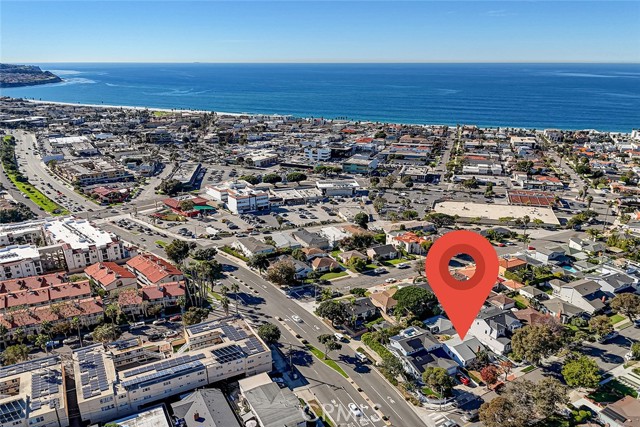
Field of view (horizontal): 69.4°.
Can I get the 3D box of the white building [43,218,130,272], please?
[{"bbox_3d":[-120.960,13.620,235.950,24.500,10.700,47.500,-14,23,-37],"label":"white building"}]

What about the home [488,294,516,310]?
[{"bbox_3d":[70.130,32.810,177.900,6.500,3.800,8.000,-9,20,-25],"label":"home"}]

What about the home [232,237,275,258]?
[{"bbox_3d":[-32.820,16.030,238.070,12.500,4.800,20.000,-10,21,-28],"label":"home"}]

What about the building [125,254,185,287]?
[{"bbox_3d":[-68.400,24.390,192.160,11.900,8.800,27.500,-16,24,-40],"label":"building"}]

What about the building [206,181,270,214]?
[{"bbox_3d":[-53.100,-10.900,293.900,23.000,10.600,37.000,-13,22,-34],"label":"building"}]

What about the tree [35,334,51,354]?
[{"bbox_3d":[-86.330,41.160,144.260,4.500,7.100,4.500,-9,21,-26],"label":"tree"}]

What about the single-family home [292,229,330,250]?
[{"bbox_3d":[-5.188,12.804,239.386,10.800,5.000,20.000,-10,21,-26],"label":"single-family home"}]

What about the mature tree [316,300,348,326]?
[{"bbox_3d":[4.720,34.980,160.220,11.300,8.800,11.000,0,18,0],"label":"mature tree"}]

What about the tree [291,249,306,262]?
[{"bbox_3d":[-10.087,20.000,215.937,6.800,6.100,6.500,0,18,0],"label":"tree"}]

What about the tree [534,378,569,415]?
[{"bbox_3d":[57.300,45.600,114.700,7.800,8.600,7.800,0,18,0],"label":"tree"}]

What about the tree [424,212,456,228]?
[{"bbox_3d":[68.499,3.878,261.540,17.500,8.000,14.500,0,18,0],"label":"tree"}]

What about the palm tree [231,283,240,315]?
[{"bbox_3d":[-30.620,31.180,168.500,3.300,12.800,3.300,-9,21,-26],"label":"palm tree"}]

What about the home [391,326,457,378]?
[{"bbox_3d":[31.576,43.139,144.413,13.600,7.200,19.000,-9,20,-26],"label":"home"}]

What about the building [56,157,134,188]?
[{"bbox_3d":[-204.040,-40.650,416.730,45.000,9.000,66.000,-14,23,-37],"label":"building"}]

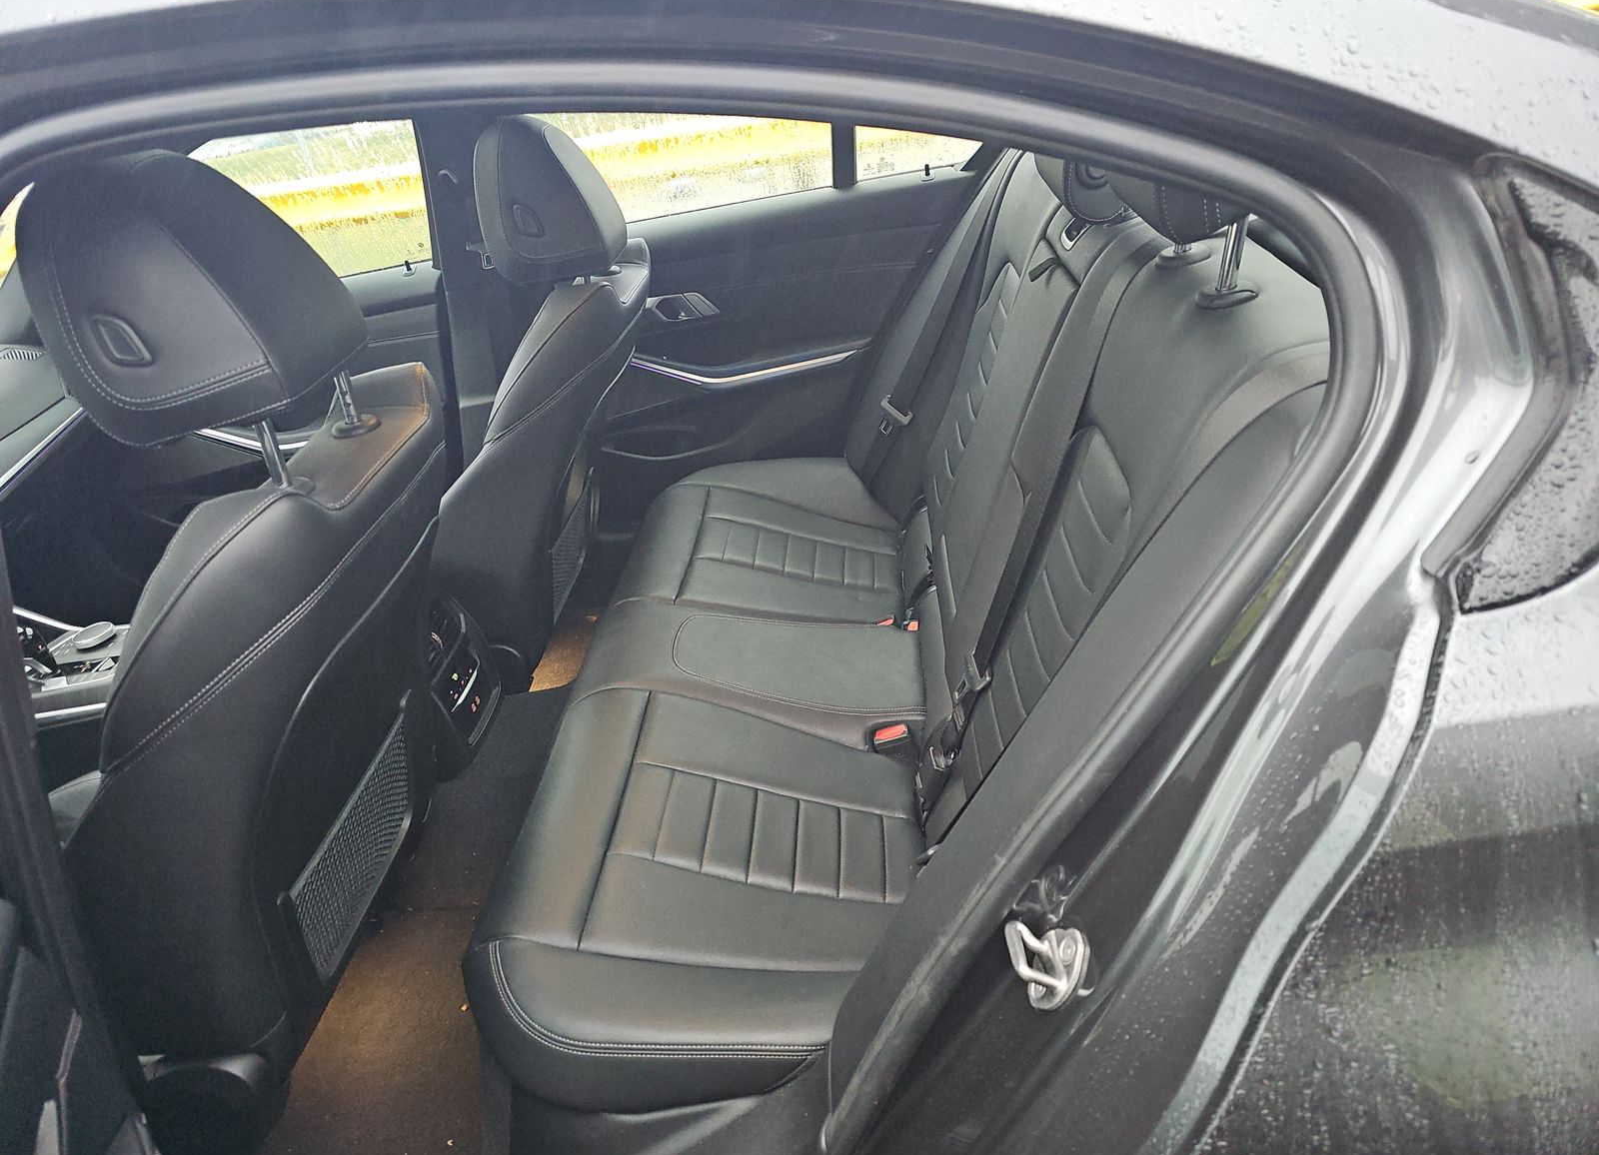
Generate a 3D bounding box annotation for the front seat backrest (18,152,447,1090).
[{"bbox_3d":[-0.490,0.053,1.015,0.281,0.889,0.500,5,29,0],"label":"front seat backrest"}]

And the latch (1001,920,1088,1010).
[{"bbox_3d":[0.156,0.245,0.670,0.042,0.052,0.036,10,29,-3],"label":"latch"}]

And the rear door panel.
[{"bbox_3d":[-0.074,-0.381,1.931,0.830,0.590,0.120,-6,29,6],"label":"rear door panel"}]

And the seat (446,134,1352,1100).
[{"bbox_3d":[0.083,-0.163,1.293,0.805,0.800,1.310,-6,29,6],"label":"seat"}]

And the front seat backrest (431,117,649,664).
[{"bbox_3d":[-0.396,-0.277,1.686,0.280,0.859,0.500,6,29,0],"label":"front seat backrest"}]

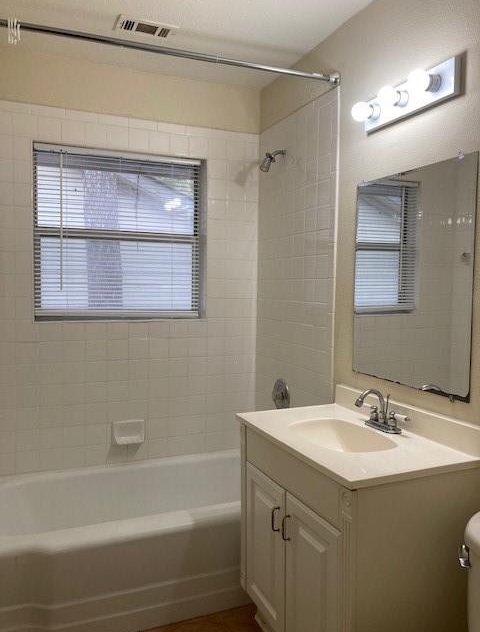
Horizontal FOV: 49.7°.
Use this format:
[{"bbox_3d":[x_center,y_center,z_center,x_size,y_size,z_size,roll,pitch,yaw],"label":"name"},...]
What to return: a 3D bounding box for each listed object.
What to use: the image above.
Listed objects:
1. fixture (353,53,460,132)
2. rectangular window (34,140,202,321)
[{"bbox_3d":[0.531,-0.752,1.780,0.130,0.115,0.457,-1,3,-22],"label":"fixture"},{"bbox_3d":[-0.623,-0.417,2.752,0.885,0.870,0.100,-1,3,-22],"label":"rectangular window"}]

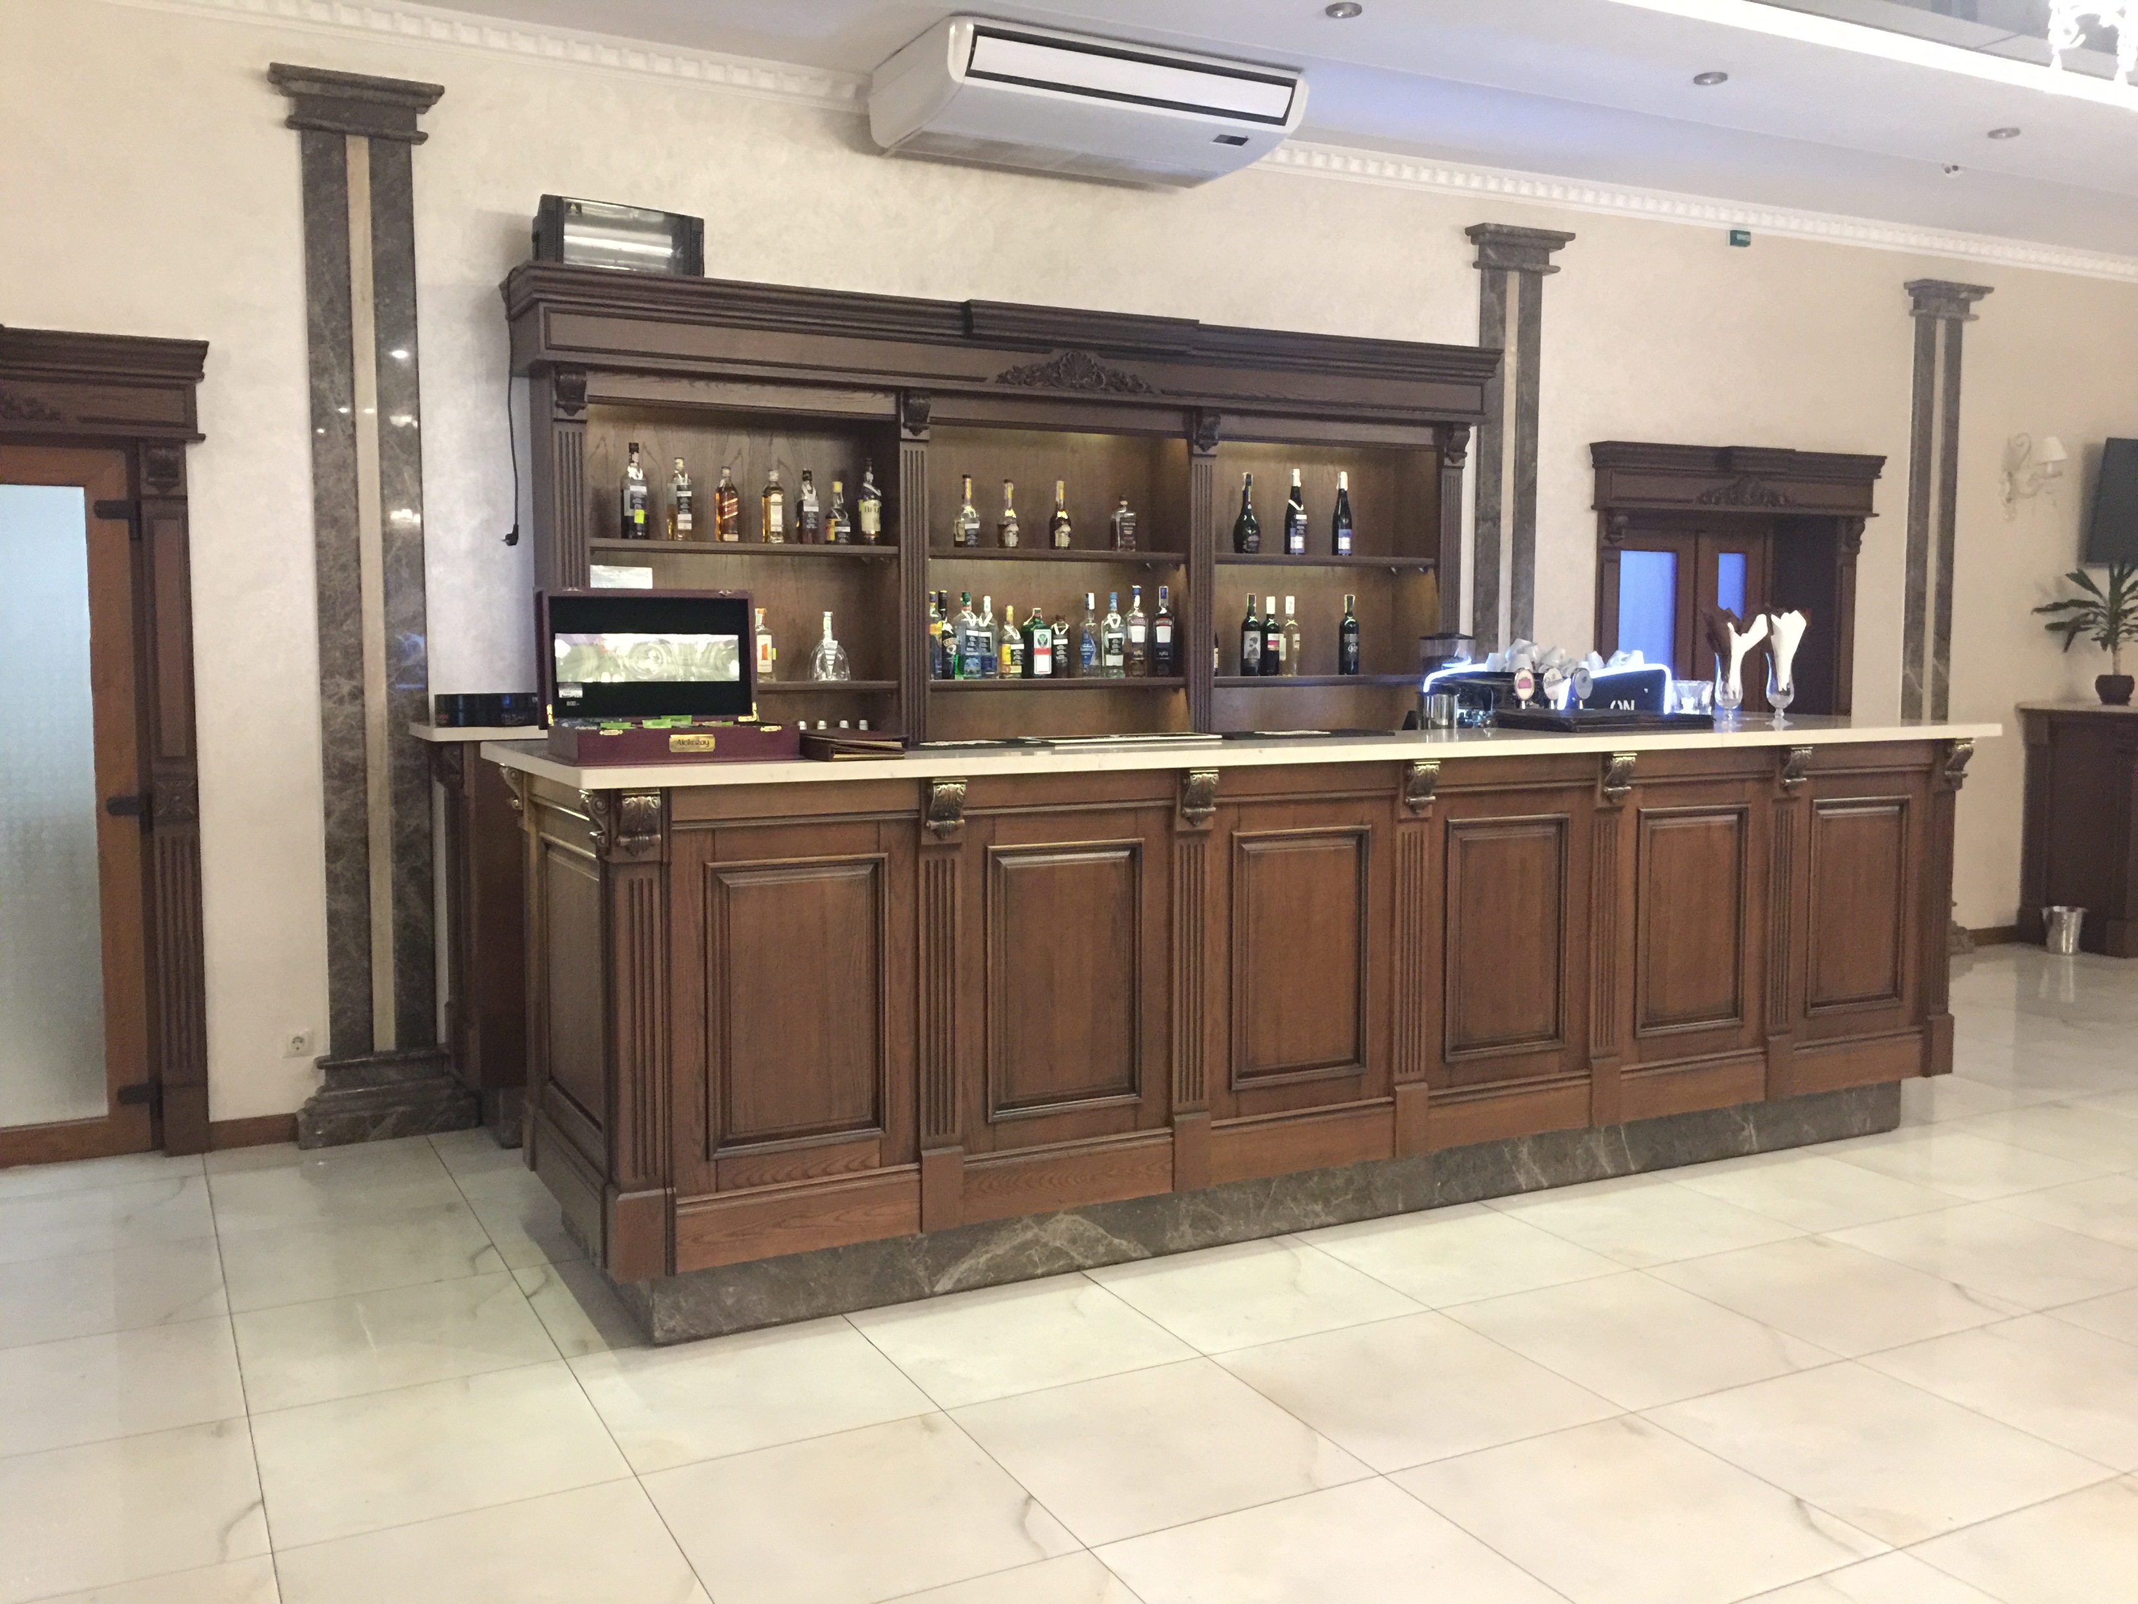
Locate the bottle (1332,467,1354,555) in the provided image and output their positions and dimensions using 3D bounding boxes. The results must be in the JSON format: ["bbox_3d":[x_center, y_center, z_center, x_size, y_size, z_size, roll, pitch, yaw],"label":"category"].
[{"bbox_3d":[1.023,-1.075,6.703,0.076,0.318,0.076,0,5,0],"label":"bottle"}]

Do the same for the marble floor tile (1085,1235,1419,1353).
[{"bbox_3d":[0.423,1.136,4.148,0.600,0.012,0.600,-2,5,-27],"label":"marble floor tile"}]

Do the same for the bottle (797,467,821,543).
[{"bbox_3d":[-0.838,-0.954,5.780,0.077,0.238,0.075,-2,5,-27],"label":"bottle"}]

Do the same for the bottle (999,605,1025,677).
[{"bbox_3d":[-0.199,-0.548,6.157,0.082,0.252,0.082,0,5,0],"label":"bottle"}]

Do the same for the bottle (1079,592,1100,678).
[{"bbox_3d":[0.072,-0.582,6.292,0.073,0.296,0.073,0,5,0],"label":"bottle"}]

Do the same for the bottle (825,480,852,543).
[{"bbox_3d":[-0.746,-0.935,5.809,0.083,0.208,0.076,-1,5,-10],"label":"bottle"}]

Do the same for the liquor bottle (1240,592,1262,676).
[{"bbox_3d":[0.670,-0.618,6.595,0.076,0.302,0.076,0,5,0],"label":"liquor bottle"}]

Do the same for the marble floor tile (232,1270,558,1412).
[{"bbox_3d":[-1.449,1.150,3.850,0.600,0.010,0.600,-2,5,-27],"label":"marble floor tile"}]

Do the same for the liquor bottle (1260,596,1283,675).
[{"bbox_3d":[0.750,-0.620,6.647,0.076,0.300,0.076,0,5,0],"label":"liquor bottle"}]

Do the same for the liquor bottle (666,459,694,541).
[{"bbox_3d":[-1.214,-0.943,5.586,0.080,0.250,0.076,-2,5,-27],"label":"liquor bottle"}]

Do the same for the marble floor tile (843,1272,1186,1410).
[{"bbox_3d":[-0.110,1.153,3.864,0.600,0.010,0.600,-2,5,-27],"label":"marble floor tile"}]

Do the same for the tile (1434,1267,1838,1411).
[{"bbox_3d":[1.238,1.170,3.927,0.600,0.010,0.600,-2,5,-27],"label":"tile"}]

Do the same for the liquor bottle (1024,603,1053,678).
[{"bbox_3d":[-0.107,-0.545,6.169,0.090,0.244,0.066,-3,5,-30],"label":"liquor bottle"}]

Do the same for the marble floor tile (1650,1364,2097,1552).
[{"bbox_3d":[1.502,1.204,3.354,0.600,0.012,0.600,-2,5,-27],"label":"marble floor tile"}]

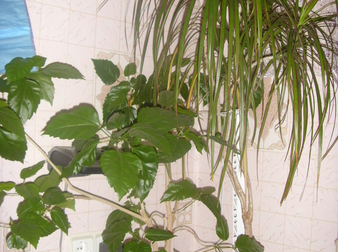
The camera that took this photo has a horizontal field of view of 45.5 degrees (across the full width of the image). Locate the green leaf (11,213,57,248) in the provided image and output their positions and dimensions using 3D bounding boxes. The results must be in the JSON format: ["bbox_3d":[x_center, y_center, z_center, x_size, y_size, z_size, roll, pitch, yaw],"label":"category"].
[{"bbox_3d":[-0.316,0.243,0.940,0.104,0.078,0.019,22,-28,3],"label":"green leaf"}]

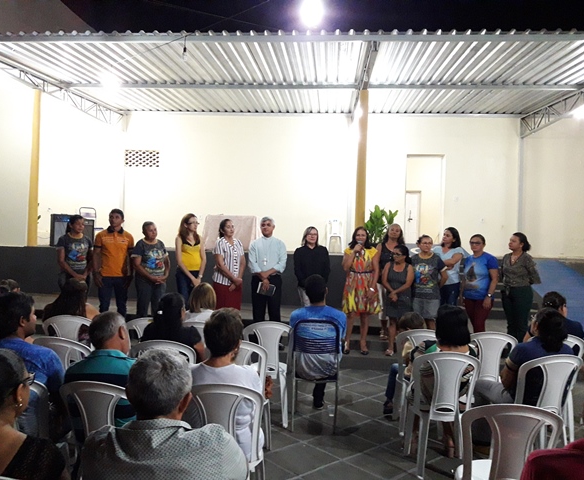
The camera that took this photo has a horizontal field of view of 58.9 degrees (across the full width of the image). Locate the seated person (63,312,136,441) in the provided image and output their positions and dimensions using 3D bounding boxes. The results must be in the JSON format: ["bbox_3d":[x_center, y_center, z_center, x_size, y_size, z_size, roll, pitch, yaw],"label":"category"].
[{"bbox_3d":[-0.945,0.960,2.920,0.500,1.180,0.800,2,0,6],"label":"seated person"}]

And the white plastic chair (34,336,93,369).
[{"bbox_3d":[-1.687,1.157,4.034,0.450,0.880,0.500,1,0,1],"label":"white plastic chair"}]

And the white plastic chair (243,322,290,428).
[{"bbox_3d":[-0.188,1.171,4.753,0.450,0.880,0.500,1,0,5],"label":"white plastic chair"}]

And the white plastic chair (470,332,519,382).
[{"bbox_3d":[1.620,1.179,4.430,0.440,0.870,0.510,1,0,-3],"label":"white plastic chair"}]

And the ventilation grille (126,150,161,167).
[{"bbox_3d":[-3.691,-2.010,12.800,0.880,0.420,0.100,1,0,4],"label":"ventilation grille"}]

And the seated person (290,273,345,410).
[{"bbox_3d":[0.235,0.937,4.680,0.490,1.280,0.800,1,0,2],"label":"seated person"}]

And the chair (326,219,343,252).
[{"bbox_3d":[1.135,-0.091,13.450,0.450,0.880,0.500,1,0,0],"label":"chair"}]

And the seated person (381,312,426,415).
[{"bbox_3d":[1.010,1.107,4.600,0.400,0.980,0.620,1,0,-10],"label":"seated person"}]

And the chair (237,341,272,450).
[{"bbox_3d":[-0.385,1.128,3.750,0.440,0.870,0.510,1,0,2],"label":"chair"}]

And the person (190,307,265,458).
[{"bbox_3d":[-0.310,0.986,3.042,0.480,1.260,0.750,1,0,6],"label":"person"}]

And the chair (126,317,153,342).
[{"bbox_3d":[-1.288,1.158,4.984,0.450,0.880,0.500,1,0,2],"label":"chair"}]

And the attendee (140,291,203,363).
[{"bbox_3d":[-0.865,0.960,3.950,0.470,1.180,0.750,2,0,6],"label":"attendee"}]

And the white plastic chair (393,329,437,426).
[{"bbox_3d":[1.101,1.187,4.564,0.450,0.880,0.500,1,0,4],"label":"white plastic chair"}]

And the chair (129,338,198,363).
[{"bbox_3d":[-0.860,1.116,3.750,0.440,0.870,0.510,1,0,2],"label":"chair"}]

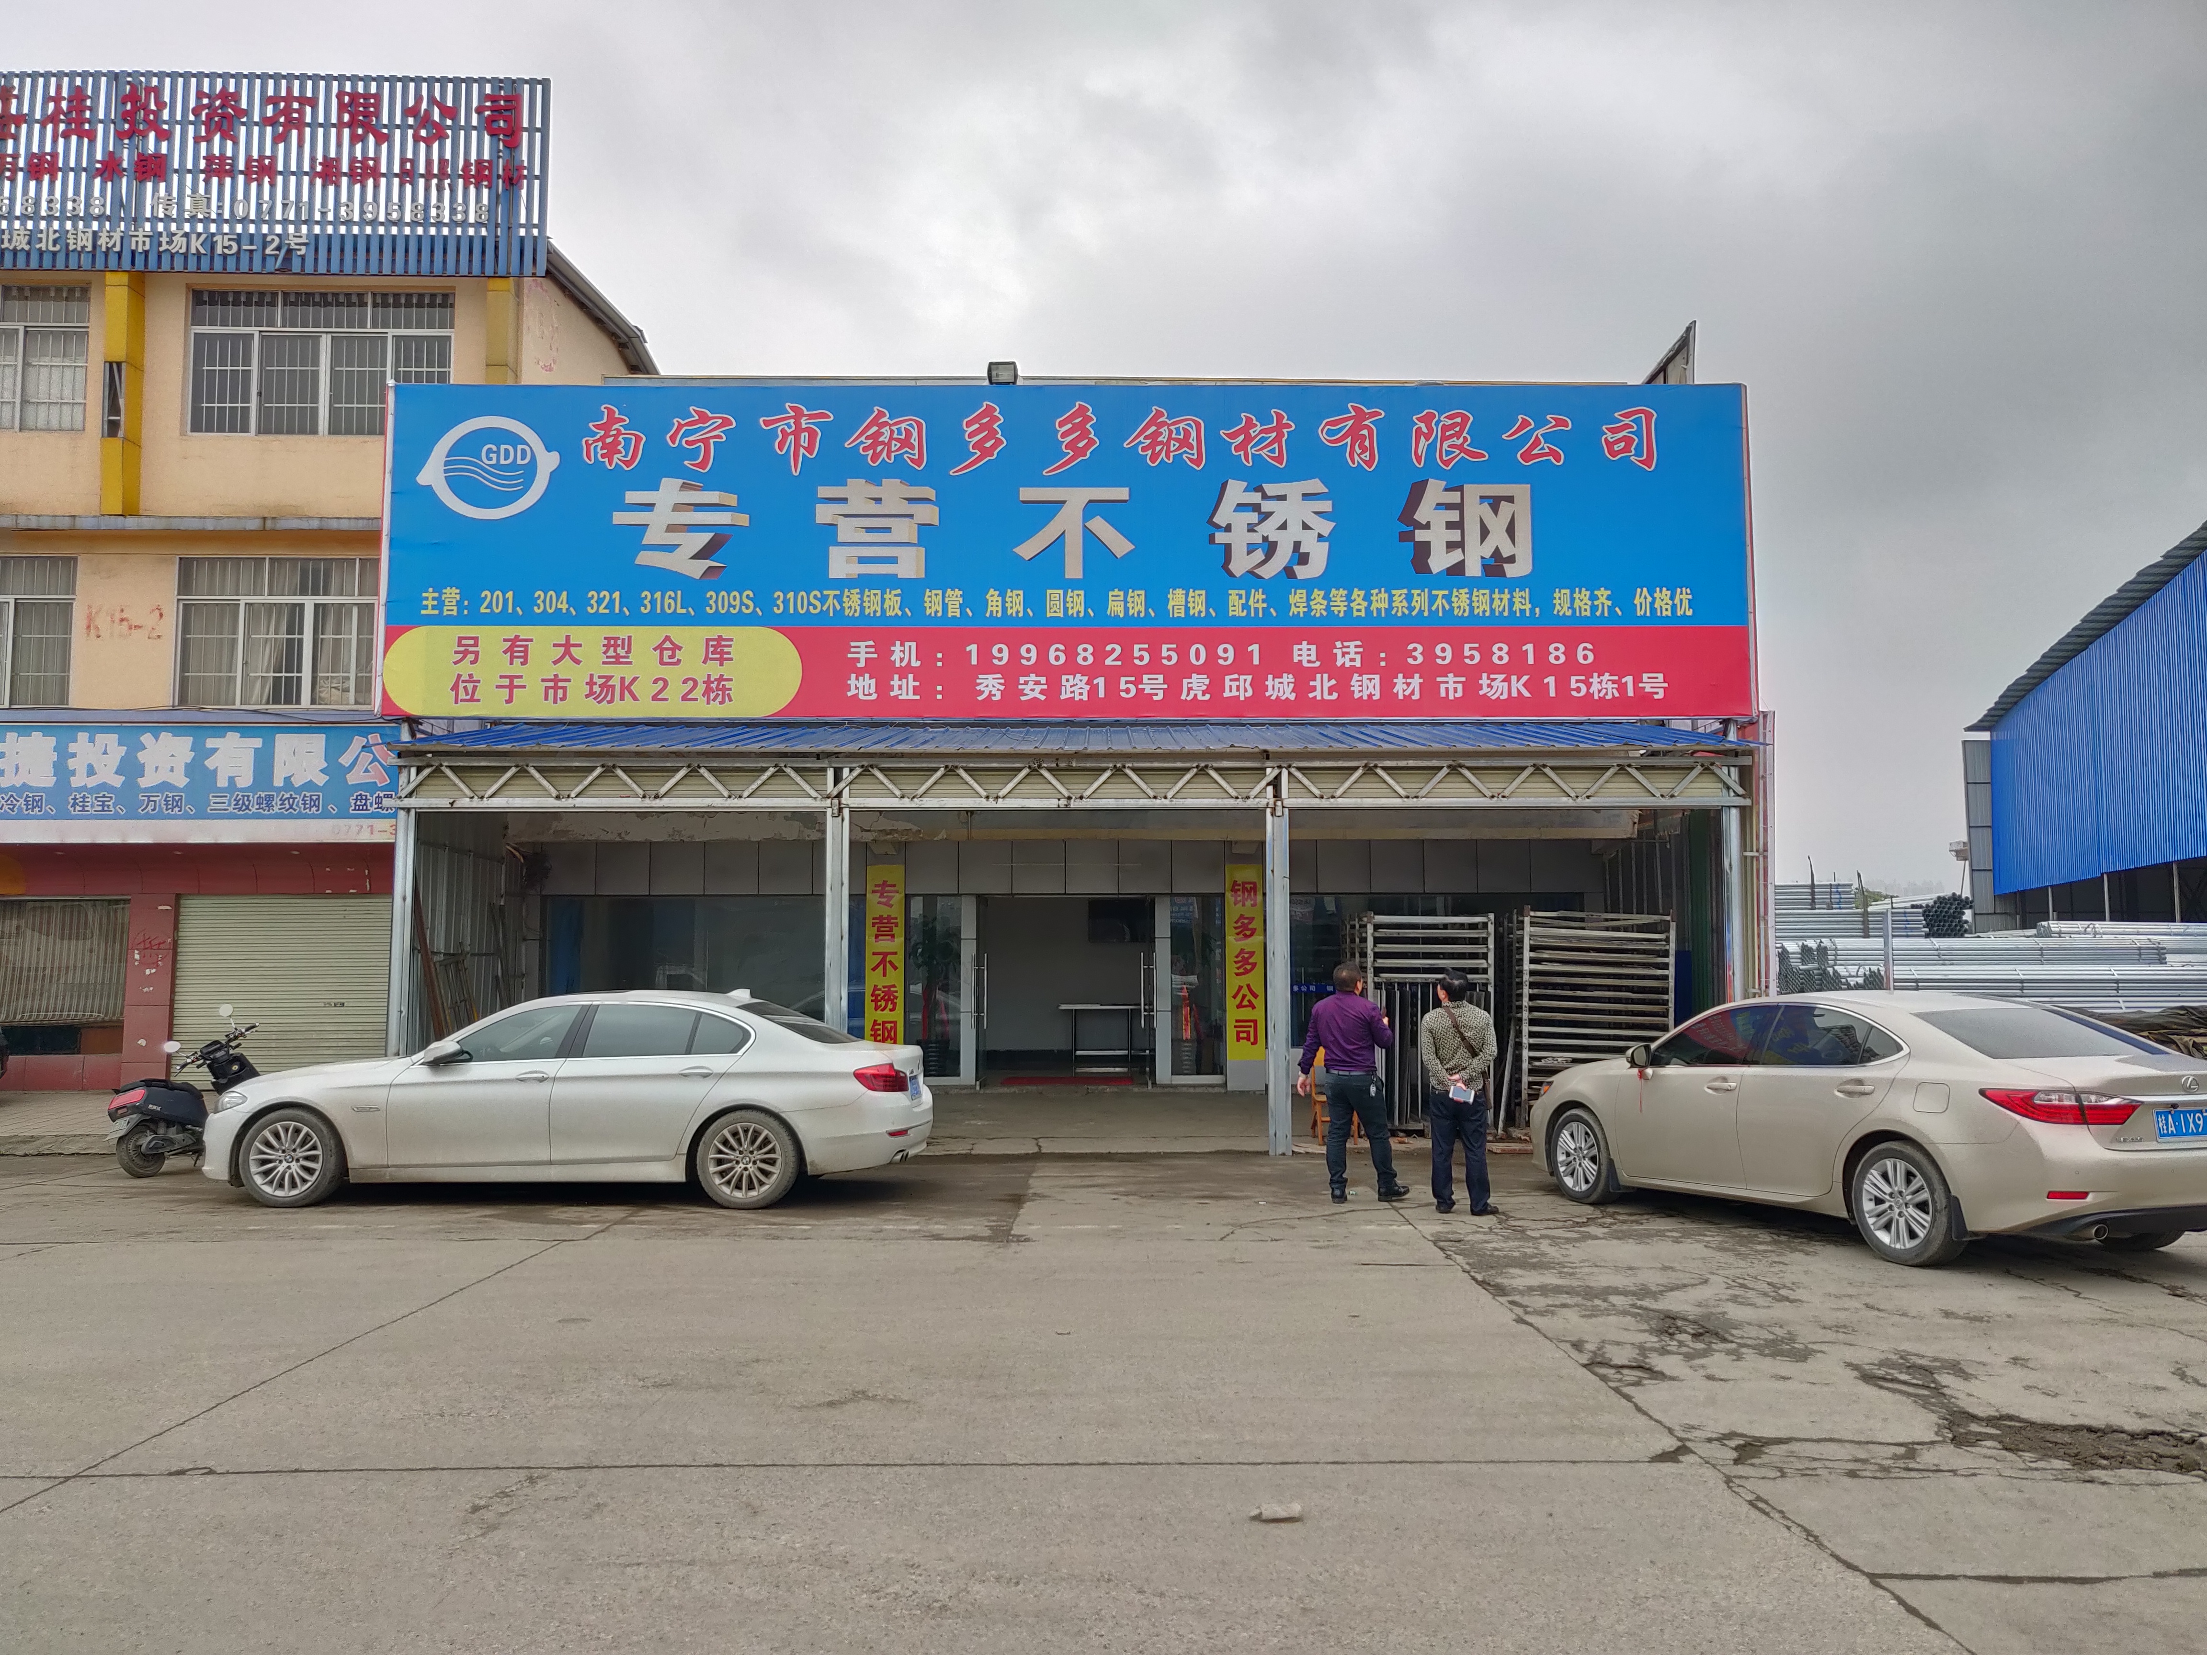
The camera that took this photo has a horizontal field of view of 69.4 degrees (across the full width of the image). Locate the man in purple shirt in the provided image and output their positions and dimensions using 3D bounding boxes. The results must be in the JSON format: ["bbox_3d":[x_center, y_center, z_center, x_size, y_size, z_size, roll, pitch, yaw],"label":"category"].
[{"bbox_3d":[1.790,1.796,11.380,0.720,1.690,0.470,-2,-6,18],"label":"man in purple shirt"}]

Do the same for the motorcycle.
[{"bbox_3d":[-7.312,2.138,12.946,0.720,1.260,1.740,-1,-5,17],"label":"motorcycle"}]

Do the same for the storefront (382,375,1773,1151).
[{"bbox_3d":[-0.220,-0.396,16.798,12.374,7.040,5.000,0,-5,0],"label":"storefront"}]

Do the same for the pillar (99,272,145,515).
[{"bbox_3d":[-12.012,-5.298,19.535,0.285,3.092,0.350,0,-5,0],"label":"pillar"}]

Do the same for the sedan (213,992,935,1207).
[{"bbox_3d":[-3.791,1.915,11.669,5.050,1.485,1.910,0,-5,1],"label":"sedan"}]

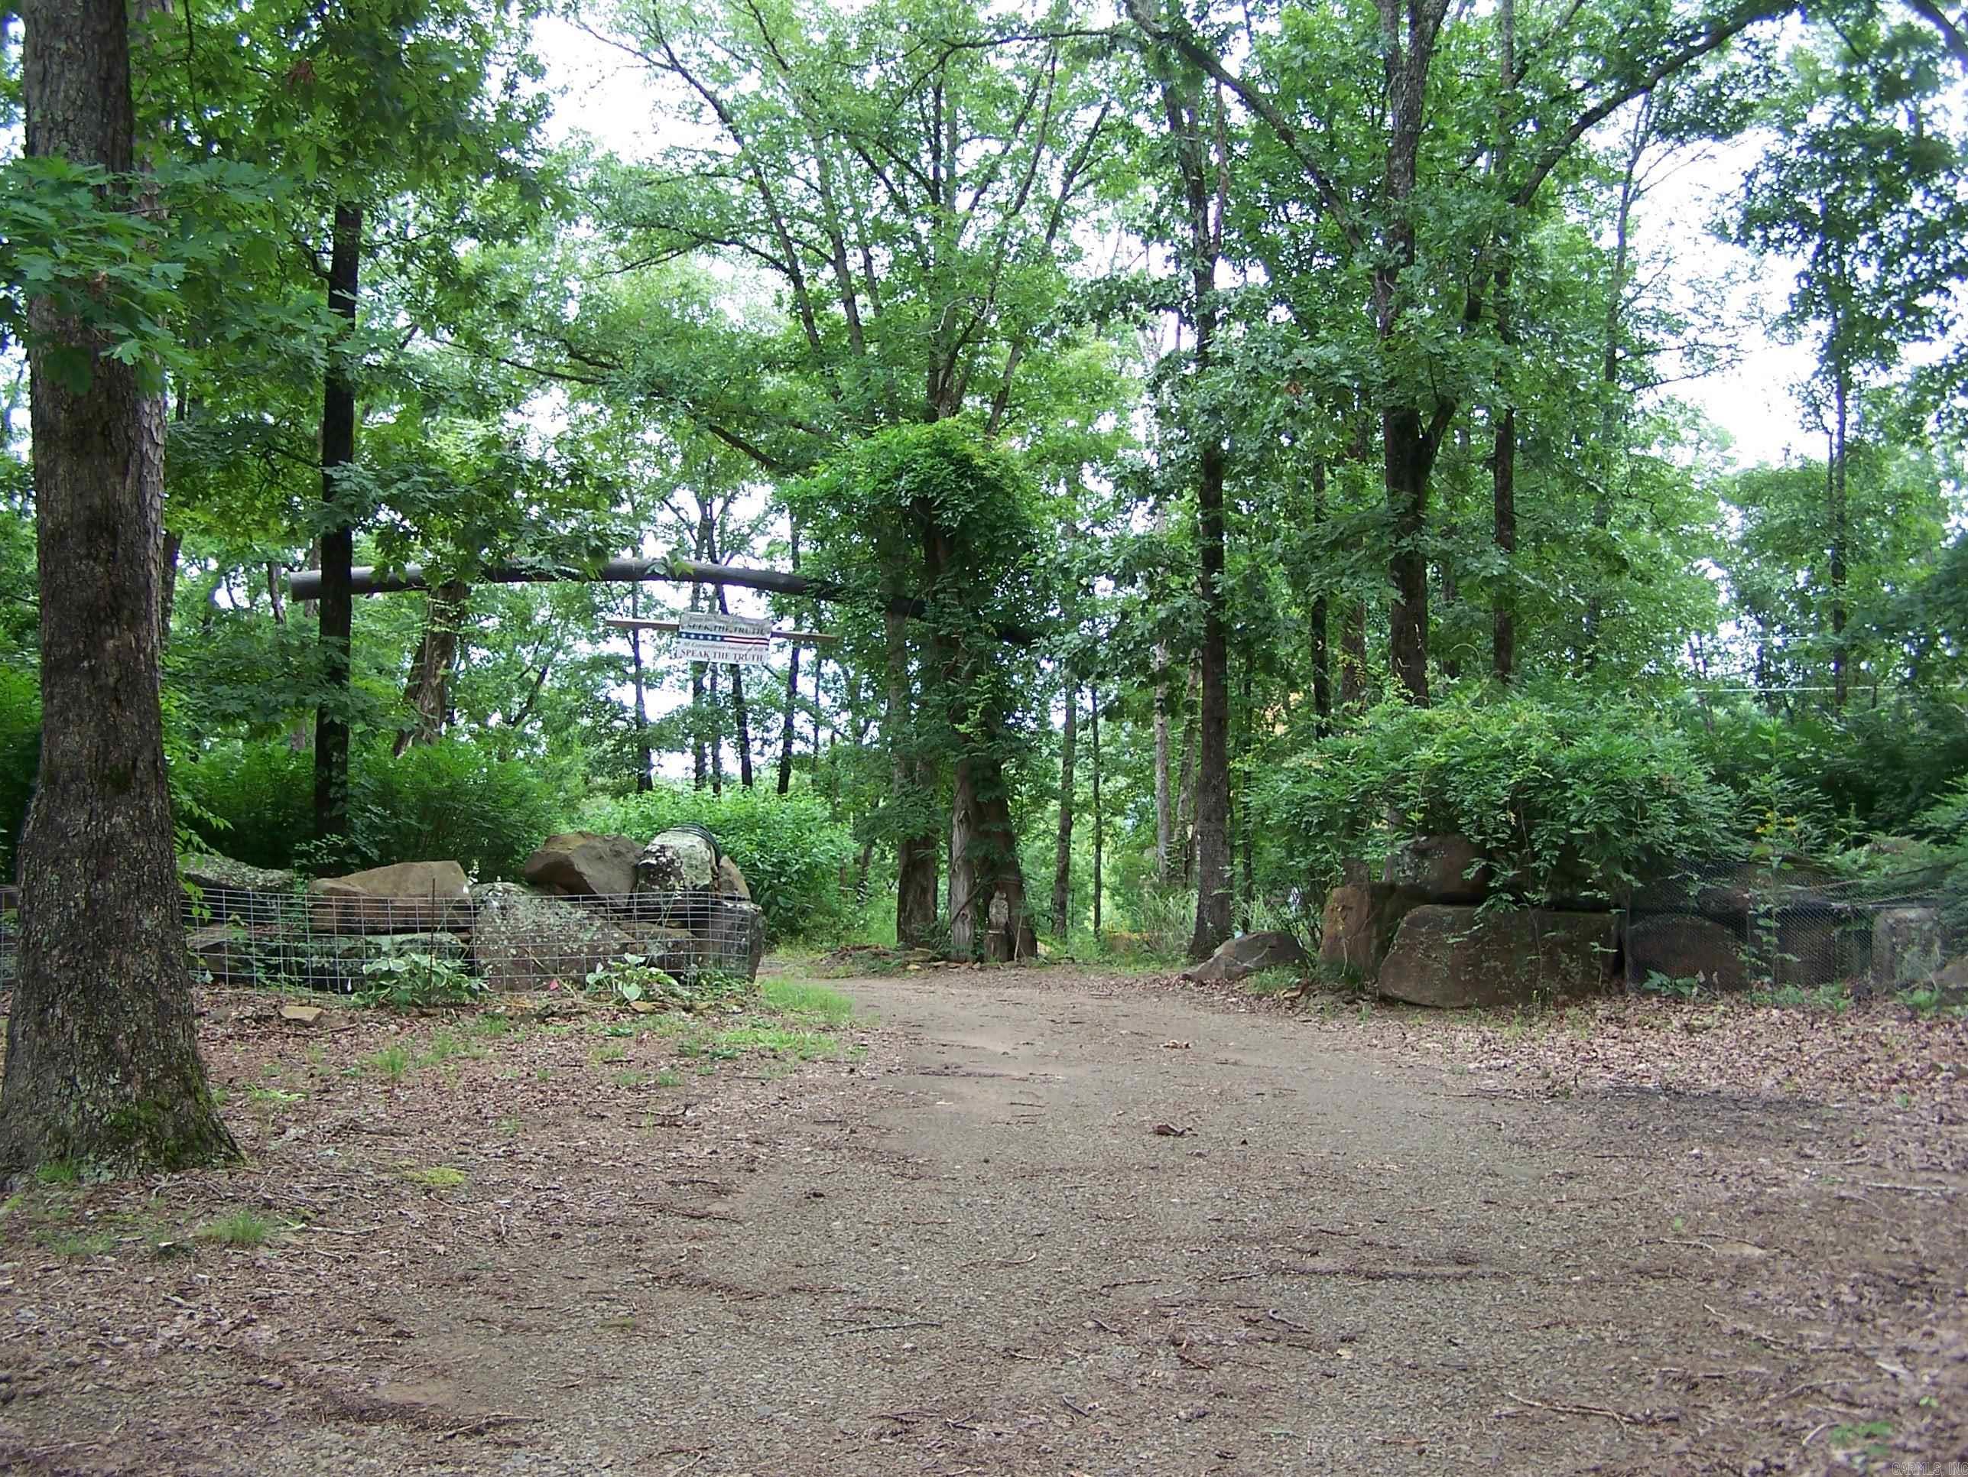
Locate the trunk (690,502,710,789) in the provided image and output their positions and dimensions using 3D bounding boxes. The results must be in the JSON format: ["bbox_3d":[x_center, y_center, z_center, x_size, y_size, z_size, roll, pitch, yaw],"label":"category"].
[{"bbox_3d":[-4.059,-1.335,31.000,0.272,4.104,0.260,0,-1,0],"label":"trunk"}]

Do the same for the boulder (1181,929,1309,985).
[{"bbox_3d":[2.014,1.684,16.600,0.917,0.408,0.650,0,-1,0],"label":"boulder"}]

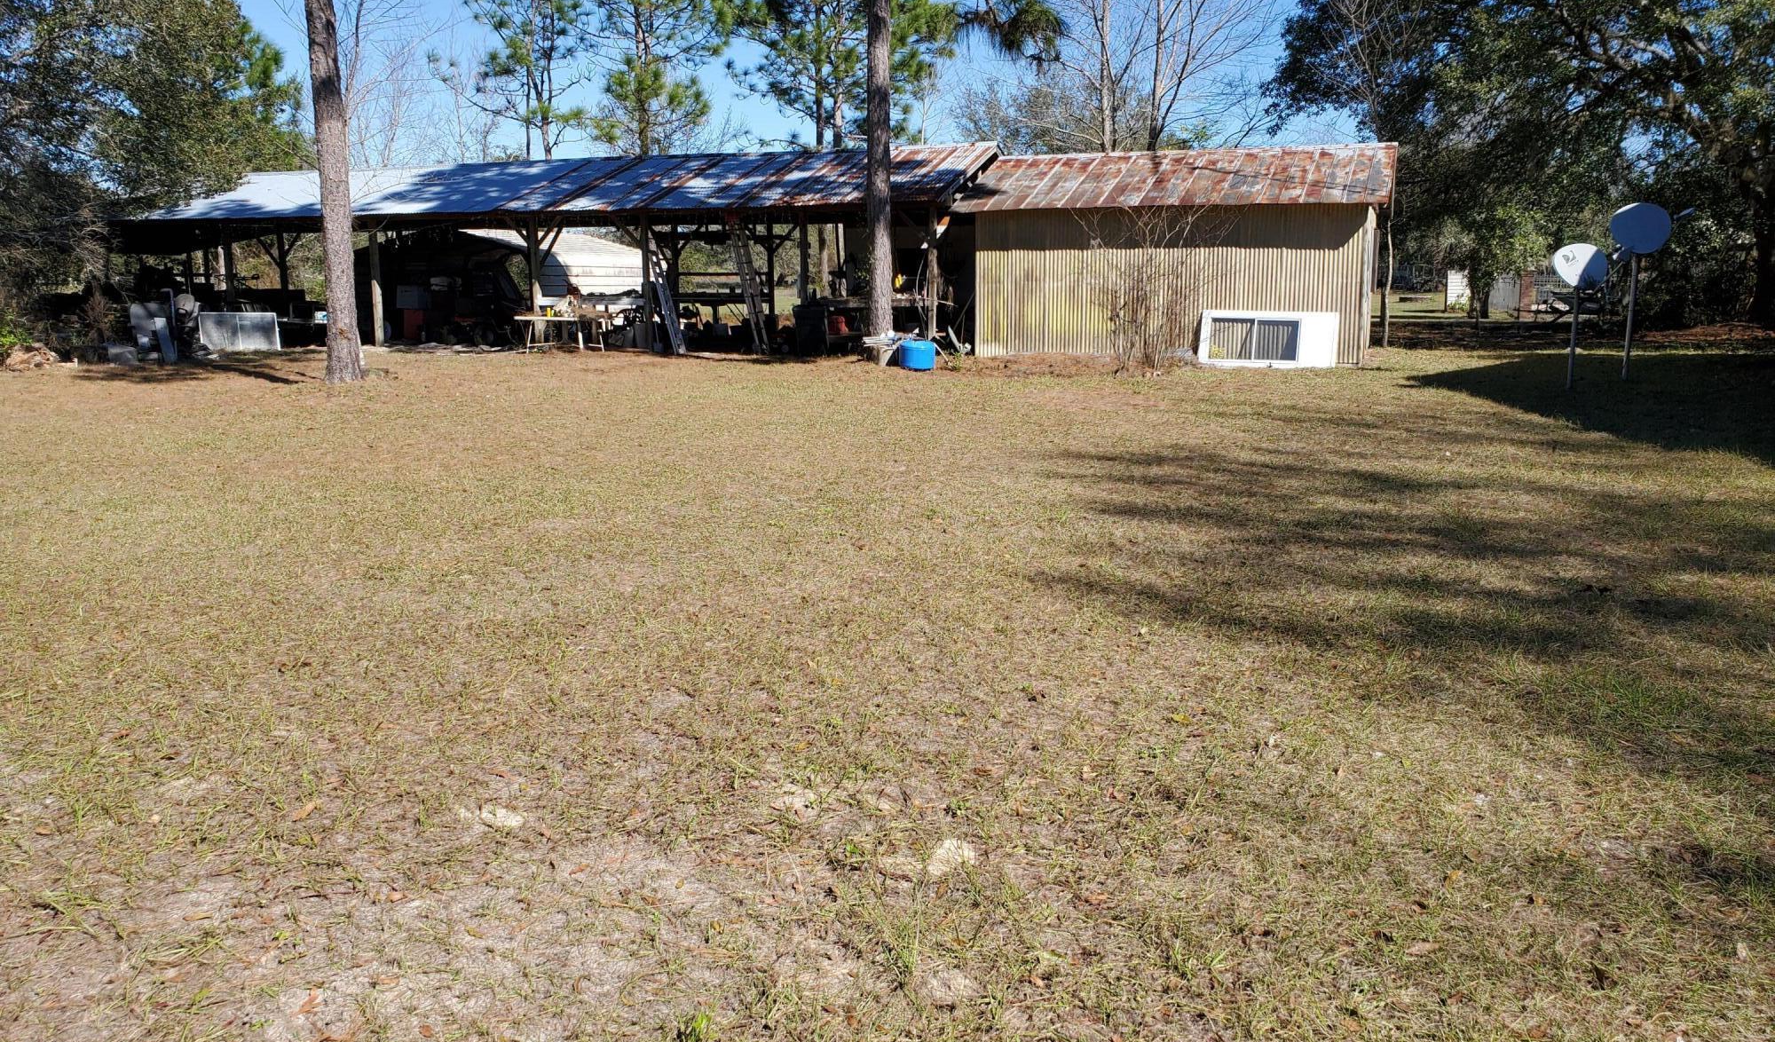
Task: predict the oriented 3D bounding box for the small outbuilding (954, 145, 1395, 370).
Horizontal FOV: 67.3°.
[{"bbox_3d":[5.200,-4.688,23.239,6.689,3.389,5.688,4,12,21],"label":"small outbuilding"}]

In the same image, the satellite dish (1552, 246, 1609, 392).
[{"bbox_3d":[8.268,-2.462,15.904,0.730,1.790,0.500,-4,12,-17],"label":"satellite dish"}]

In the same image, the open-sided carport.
[{"bbox_3d":[-6.735,-5.530,27.410,18.678,3.630,5.370,4,12,21],"label":"open-sided carport"}]

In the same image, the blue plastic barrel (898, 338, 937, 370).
[{"bbox_3d":[0.456,-2.515,19.958,0.550,0.460,0.550,0,11,0],"label":"blue plastic barrel"}]

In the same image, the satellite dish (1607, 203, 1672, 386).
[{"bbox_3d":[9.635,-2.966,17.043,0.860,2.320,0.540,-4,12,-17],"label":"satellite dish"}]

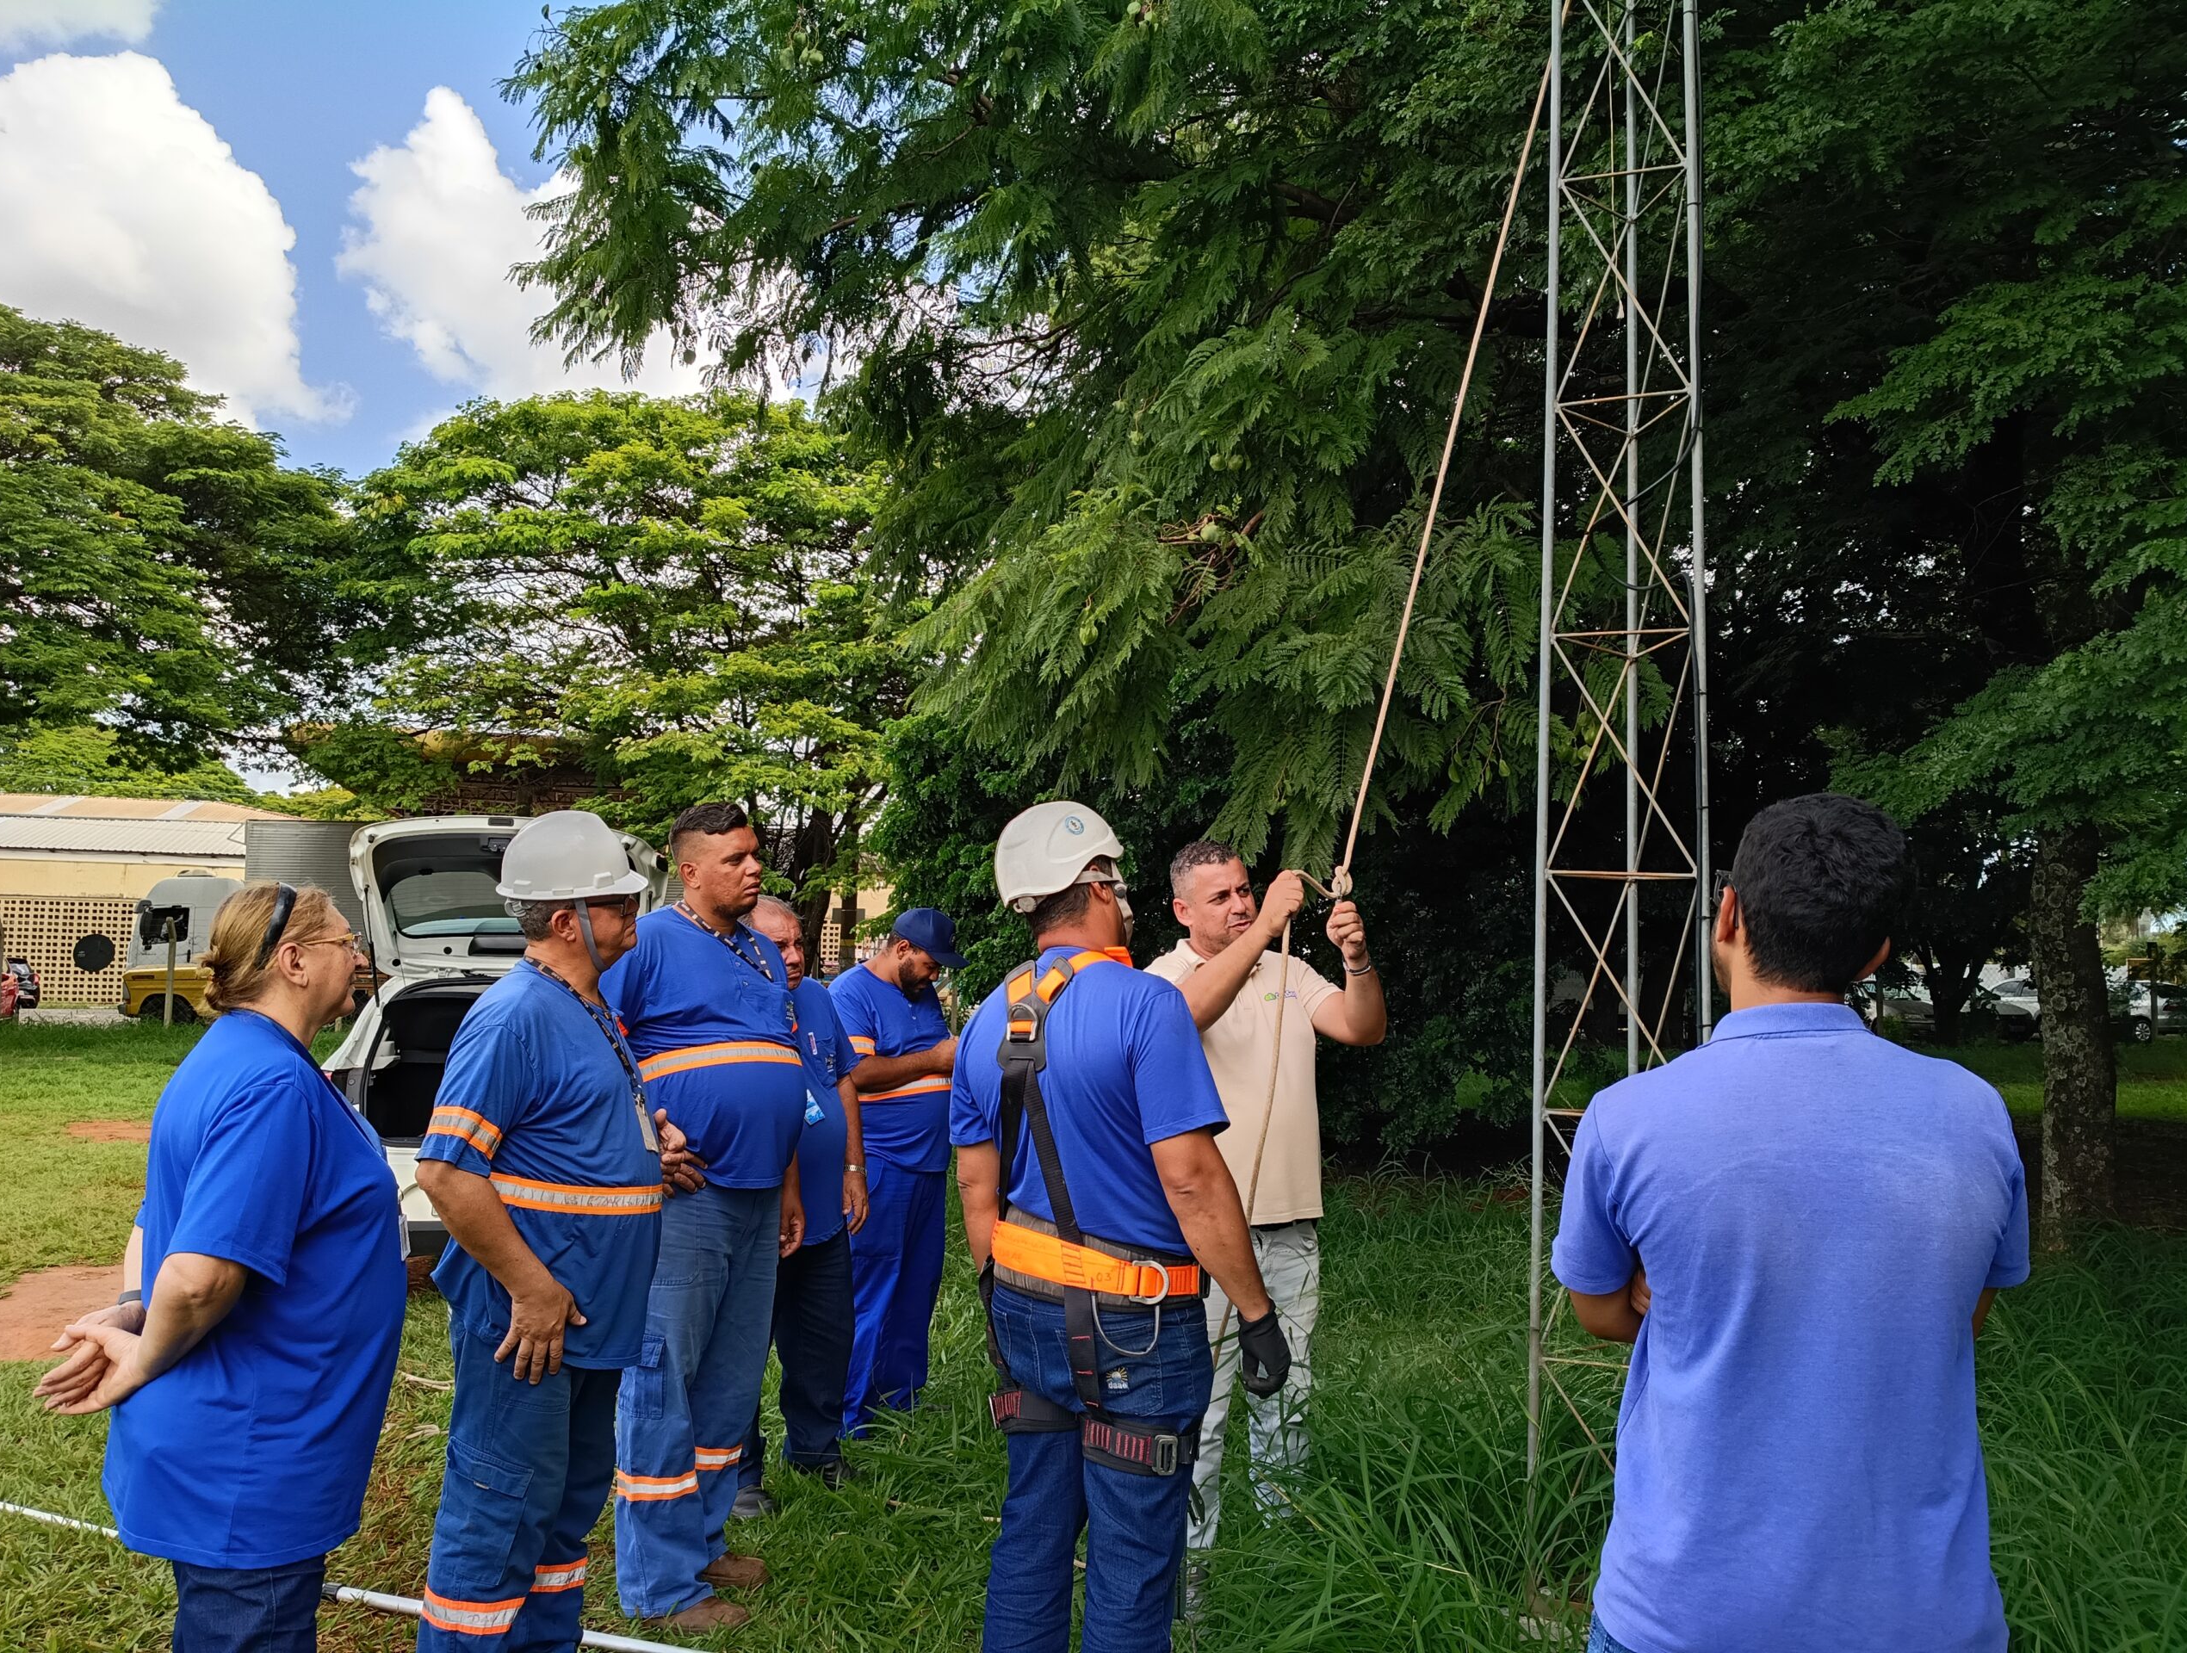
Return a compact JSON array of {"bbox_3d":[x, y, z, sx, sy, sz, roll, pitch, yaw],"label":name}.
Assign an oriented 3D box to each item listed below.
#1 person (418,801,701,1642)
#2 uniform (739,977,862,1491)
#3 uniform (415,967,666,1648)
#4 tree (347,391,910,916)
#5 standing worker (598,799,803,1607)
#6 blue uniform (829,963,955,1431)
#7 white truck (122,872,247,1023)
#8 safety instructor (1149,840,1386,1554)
[{"bbox_3d":[-0.967,0.839,3.094,0.520,1.760,0.560,1,-5,6],"label":"person"},{"bbox_3d":[-0.781,1.102,4.675,0.330,1.390,0.520,-2,-6,38],"label":"uniform"},{"bbox_3d":[-0.970,0.954,3.084,0.420,1.430,0.540,1,-5,6],"label":"uniform"},{"bbox_3d":[-7.657,-1.928,28.469,10.500,11.200,10.000,1,-5,0],"label":"tree"},{"bbox_3d":[-0.864,0.870,3.854,0.420,1.830,0.560,0,-5,20],"label":"standing worker"},{"bbox_3d":[-0.591,1.140,5.137,0.360,1.400,0.500,-2,-6,32],"label":"blue uniform"},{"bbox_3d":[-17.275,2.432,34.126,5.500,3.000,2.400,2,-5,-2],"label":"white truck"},{"bbox_3d":[0.423,0.938,4.116,0.640,1.800,0.480,2,-5,-6],"label":"safety instructor"}]

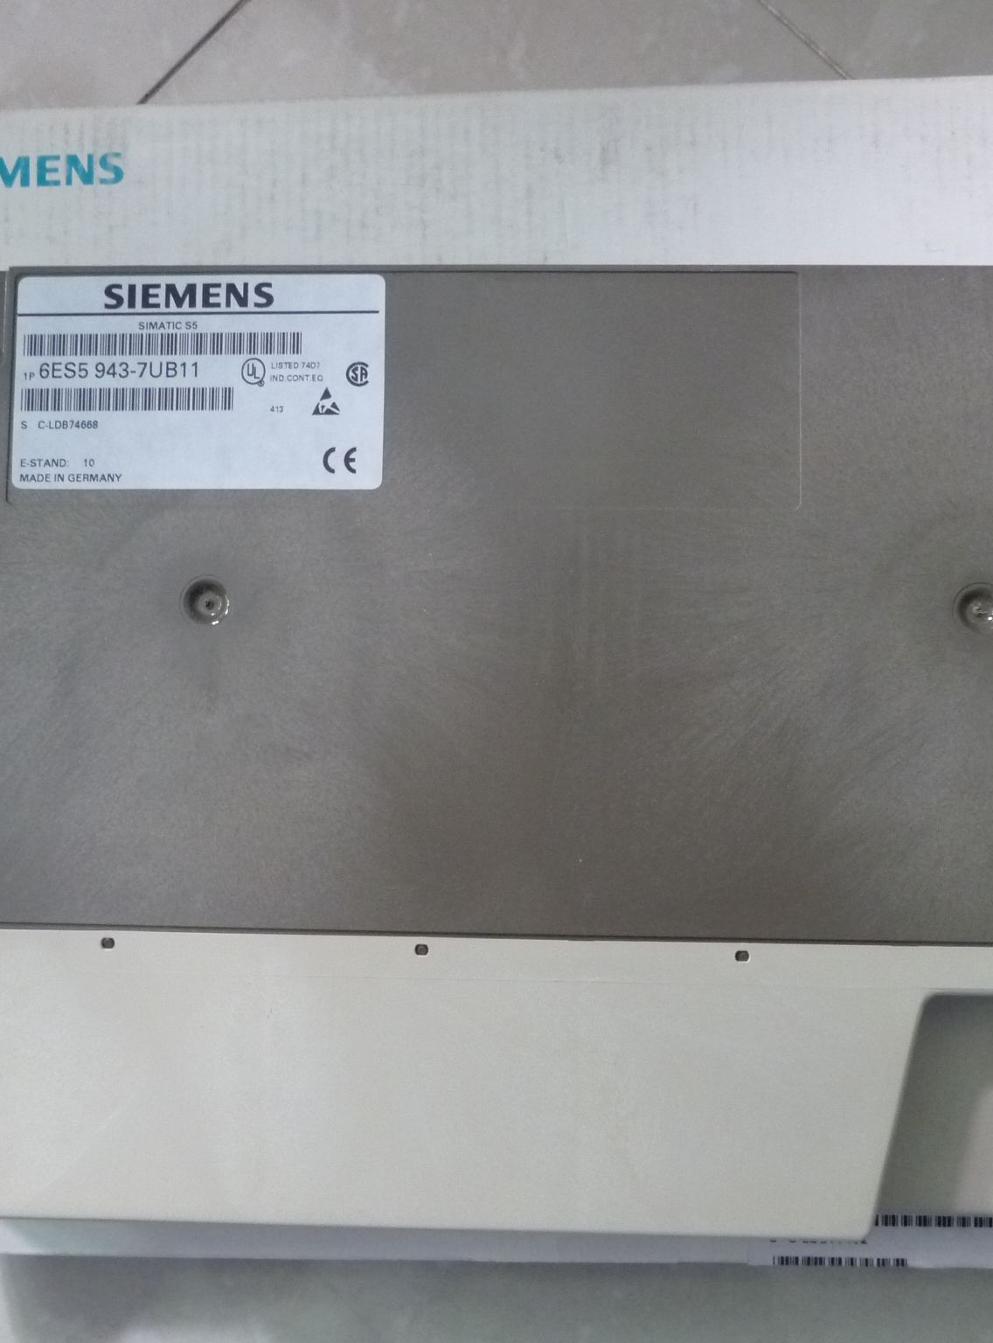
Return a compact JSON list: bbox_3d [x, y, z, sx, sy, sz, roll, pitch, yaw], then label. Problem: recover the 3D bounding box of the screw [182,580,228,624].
[{"bbox_3d":[-0.058,-0.014,0.320,0.009,0.005,0.009,1,86,3],"label":"screw"}]

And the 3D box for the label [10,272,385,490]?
[{"bbox_3d":[-0.060,-0.058,0.322,0.075,0.001,0.044,1,86,3],"label":"label"}]

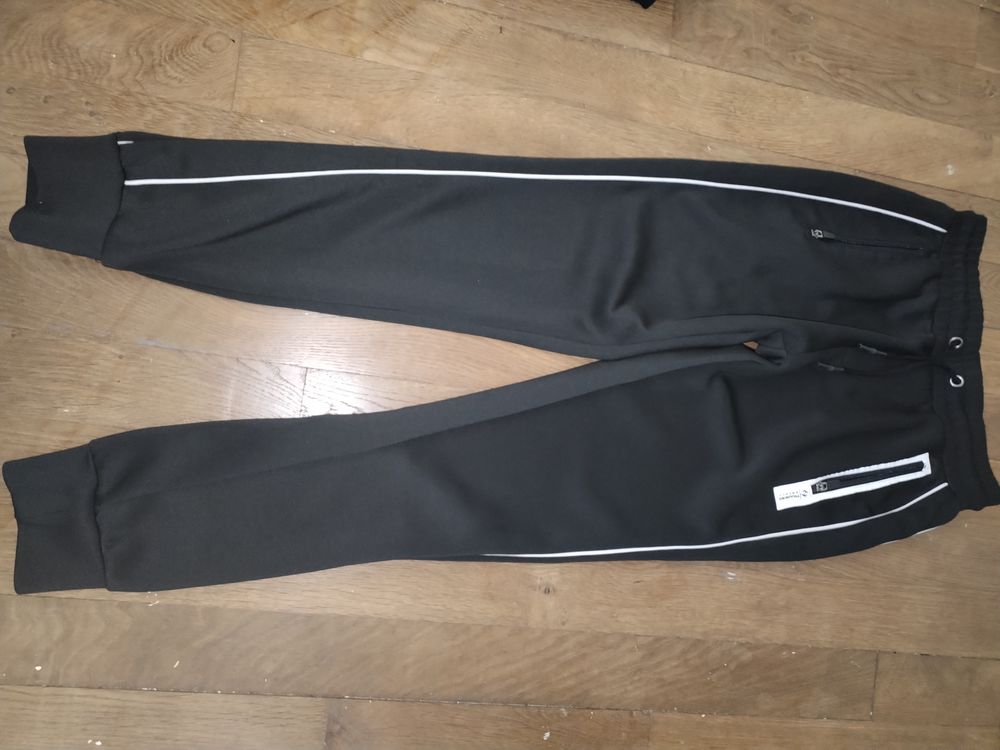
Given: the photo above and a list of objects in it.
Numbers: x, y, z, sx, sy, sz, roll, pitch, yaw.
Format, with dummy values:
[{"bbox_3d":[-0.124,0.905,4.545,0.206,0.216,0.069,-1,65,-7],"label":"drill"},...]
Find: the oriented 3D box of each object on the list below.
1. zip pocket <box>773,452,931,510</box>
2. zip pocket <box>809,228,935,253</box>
[{"bbox_3d":[0.370,0.111,0.783,0.188,0.010,0.023,-10,90,-13],"label":"zip pocket"},{"bbox_3d":[0.395,-0.142,0.797,0.151,0.010,0.014,3,87,-13],"label":"zip pocket"}]

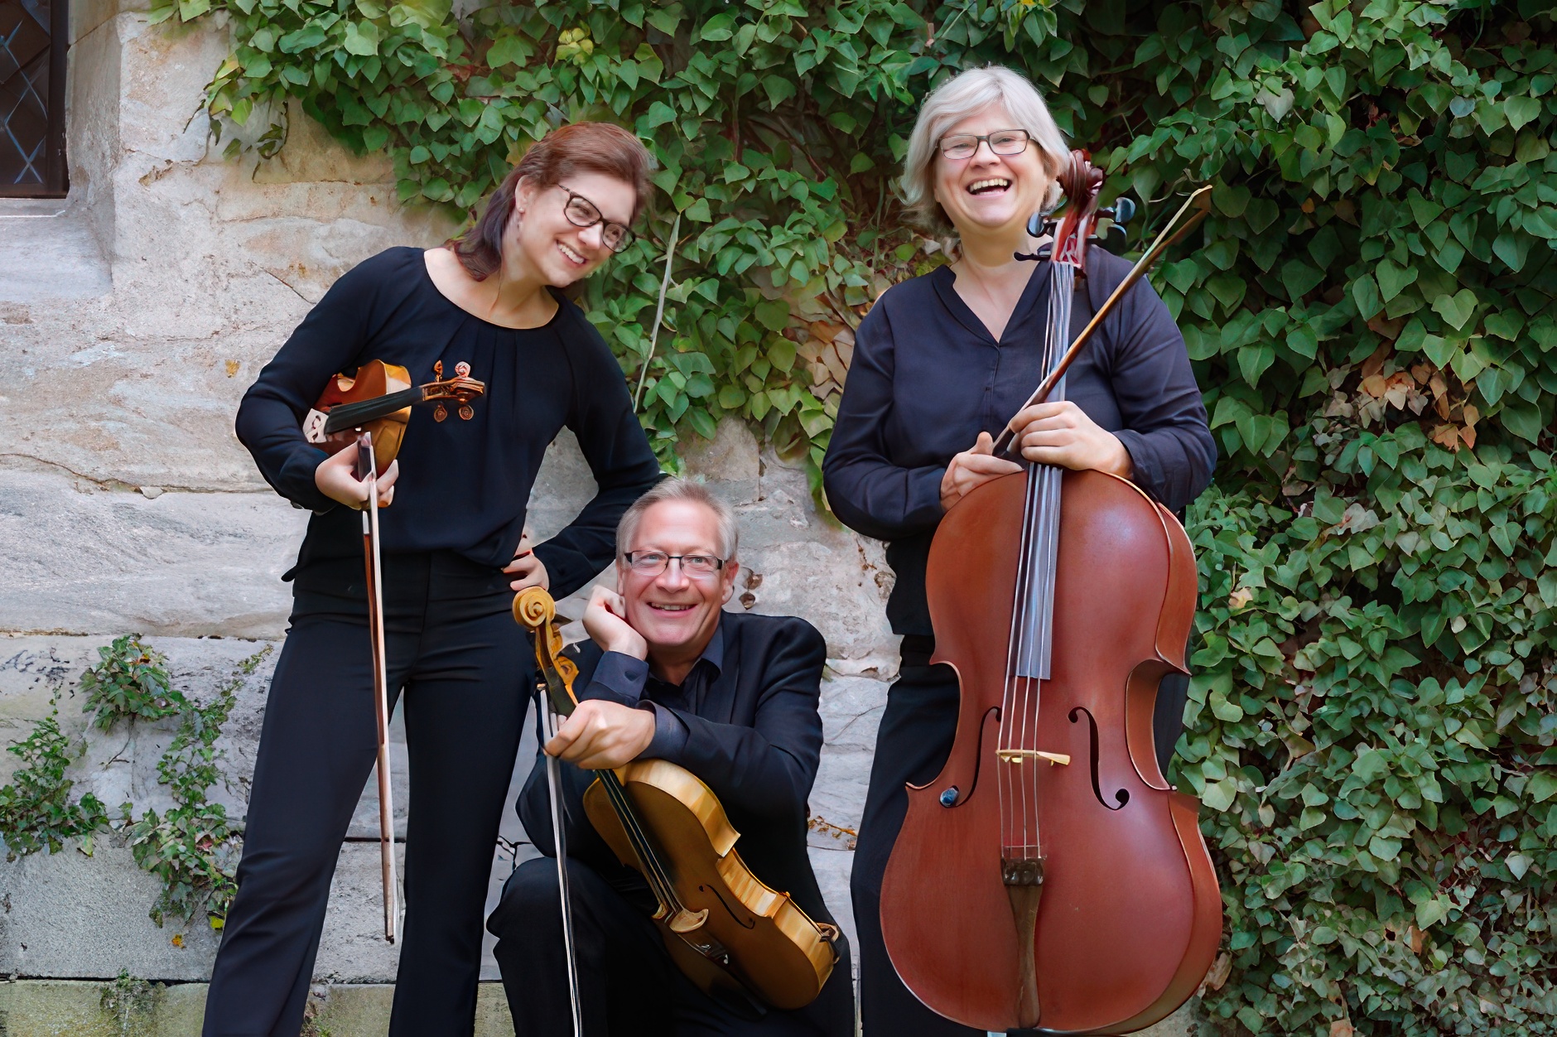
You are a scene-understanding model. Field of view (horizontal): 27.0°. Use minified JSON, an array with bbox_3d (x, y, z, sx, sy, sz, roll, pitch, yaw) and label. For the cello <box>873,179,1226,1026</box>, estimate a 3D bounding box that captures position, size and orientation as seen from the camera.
[{"bbox_3d":[0.372,0.095,4.370,0.440,1.260,0.260,-1,-11,23],"label":"cello"}]

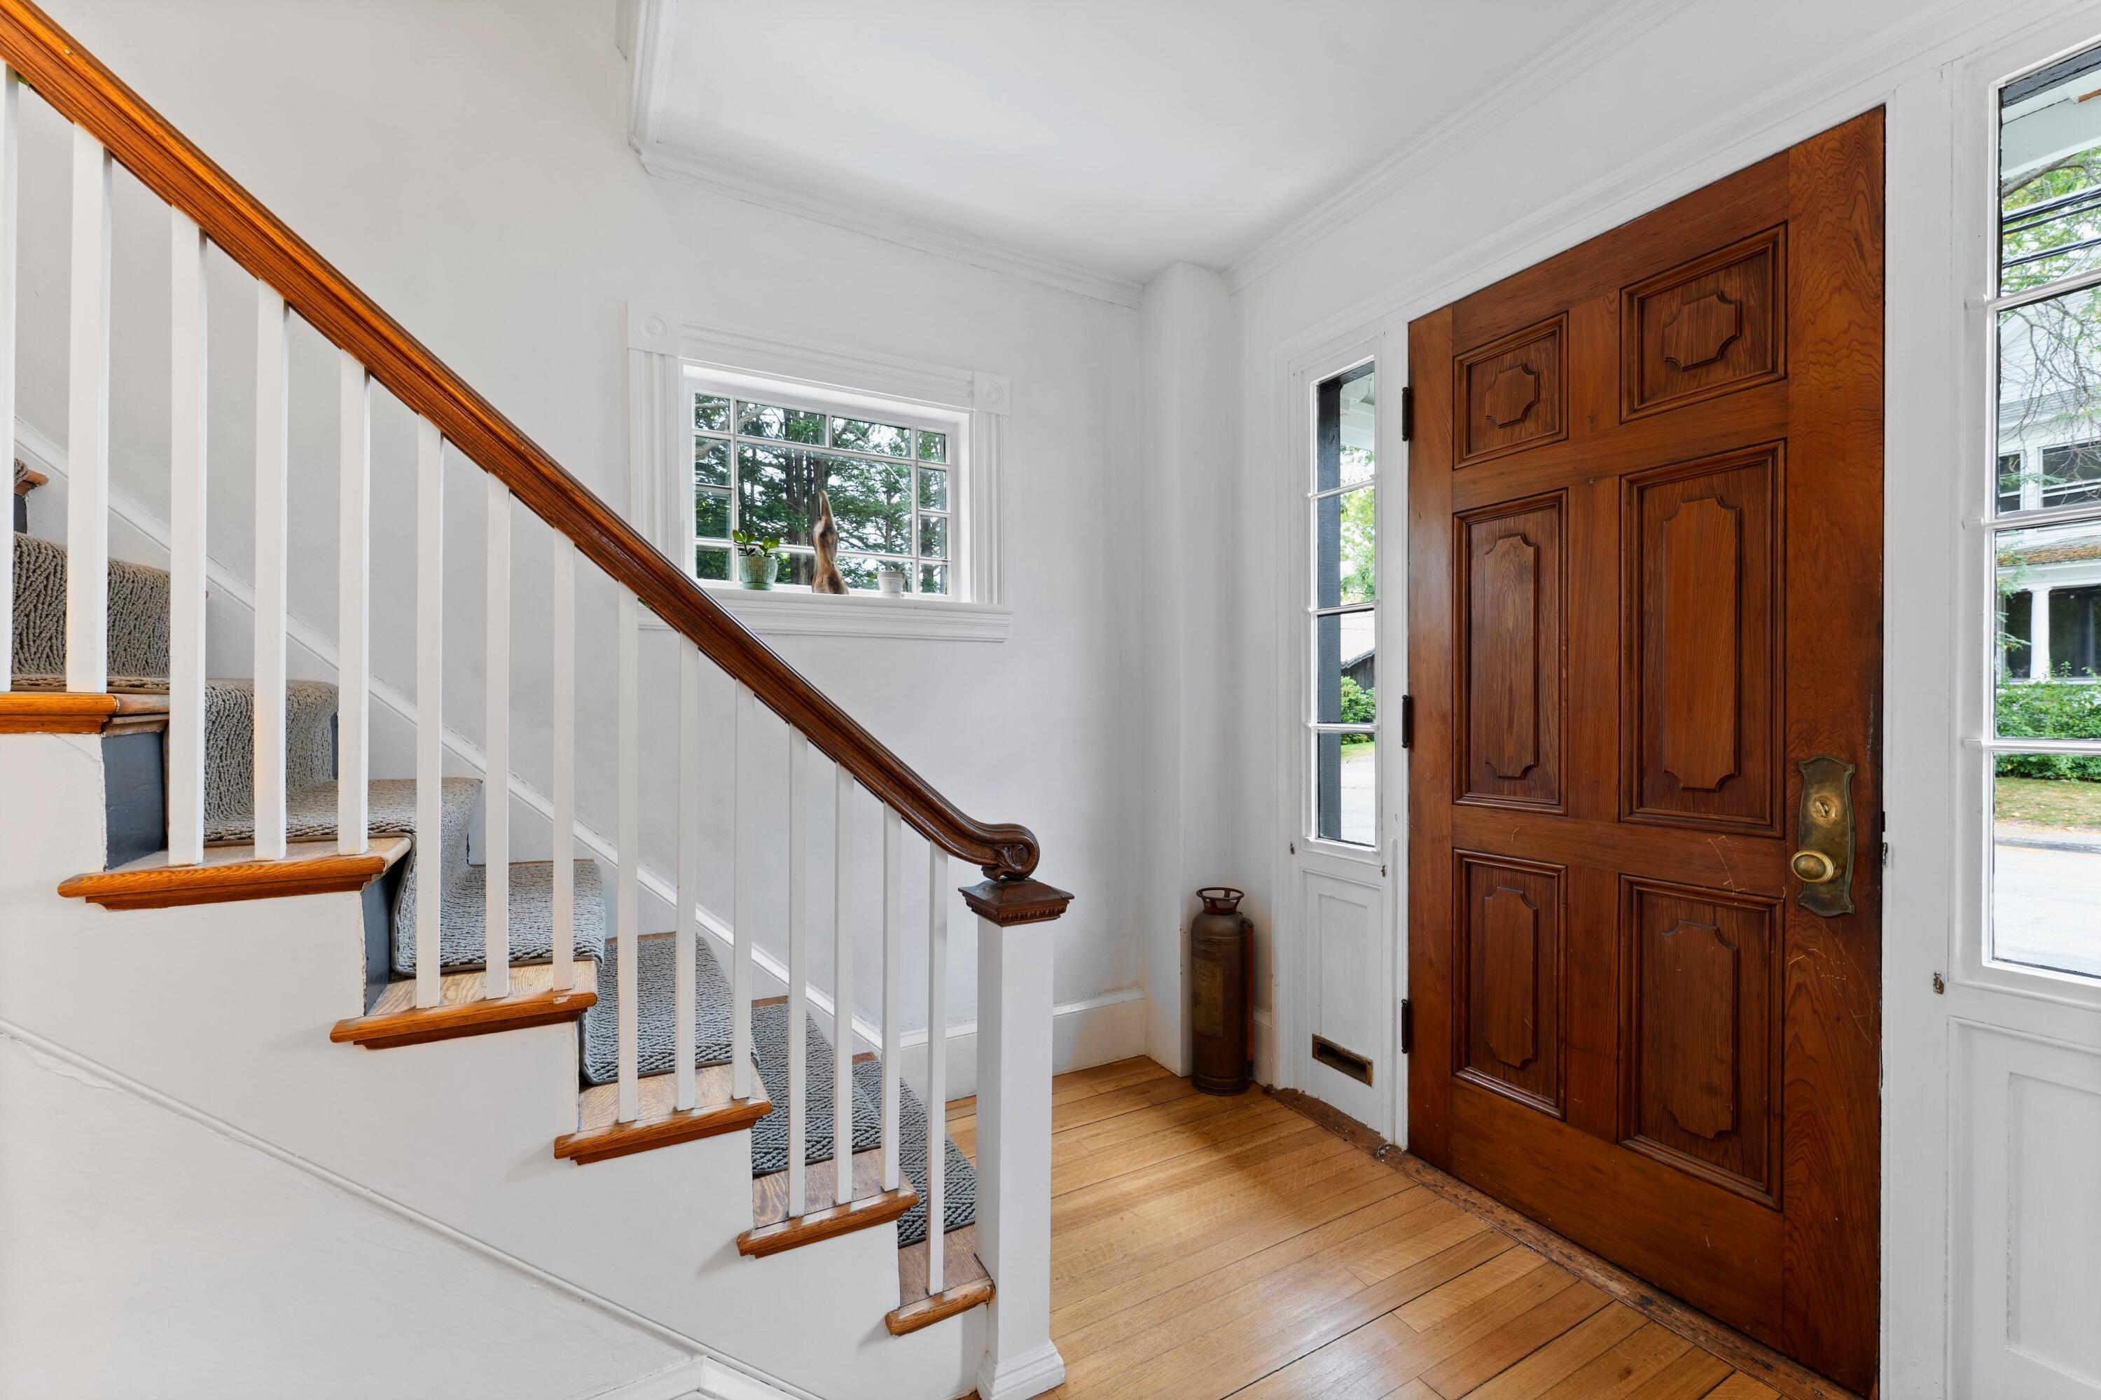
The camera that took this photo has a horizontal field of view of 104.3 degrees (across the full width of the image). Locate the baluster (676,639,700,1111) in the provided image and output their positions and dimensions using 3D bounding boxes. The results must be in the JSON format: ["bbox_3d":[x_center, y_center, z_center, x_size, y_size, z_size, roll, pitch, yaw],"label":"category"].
[{"bbox_3d":[-0.523,0.247,1.179,0.023,0.681,0.023,0,0,-28],"label":"baluster"}]

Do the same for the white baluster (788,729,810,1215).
[{"bbox_3d":[-0.387,0.411,1.253,0.023,0.745,0.023,0,0,-28],"label":"white baluster"}]

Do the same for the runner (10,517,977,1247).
[{"bbox_3d":[-0.897,0.447,1.538,1.492,1.339,0.740,0,0,-28],"label":"runner"}]

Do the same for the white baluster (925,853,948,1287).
[{"bbox_3d":[-0.190,0.607,1.360,0.023,0.742,0.023,0,0,-28],"label":"white baluster"}]

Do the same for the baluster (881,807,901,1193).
[{"bbox_3d":[-0.259,0.477,1.323,0.023,0.622,0.023,0,0,-28],"label":"baluster"}]

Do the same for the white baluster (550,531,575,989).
[{"bbox_3d":[-0.658,0.080,1.106,0.023,0.619,0.023,0,0,-28],"label":"white baluster"}]

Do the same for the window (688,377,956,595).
[{"bbox_3d":[-0.637,-0.591,2.363,0.771,0.537,0.053,0,0,-28],"label":"window"}]

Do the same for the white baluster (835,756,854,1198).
[{"bbox_3d":[-0.325,0.444,1.287,0.023,0.687,0.023,0,0,-28],"label":"white baluster"}]

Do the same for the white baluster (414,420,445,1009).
[{"bbox_3d":[-0.786,0.015,1.037,0.023,0.743,0.023,0,0,-28],"label":"white baluster"}]

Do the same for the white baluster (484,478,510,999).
[{"bbox_3d":[-0.724,0.046,1.071,0.023,0.682,0.023,0,0,-28],"label":"white baluster"}]

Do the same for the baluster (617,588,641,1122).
[{"bbox_3d":[-0.590,0.211,1.143,0.023,0.748,0.023,0,0,-28],"label":"baluster"}]

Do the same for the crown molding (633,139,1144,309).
[{"bbox_3d":[-0.350,-1.340,2.357,1.516,0.067,0.059,0,0,-28],"label":"crown molding"}]

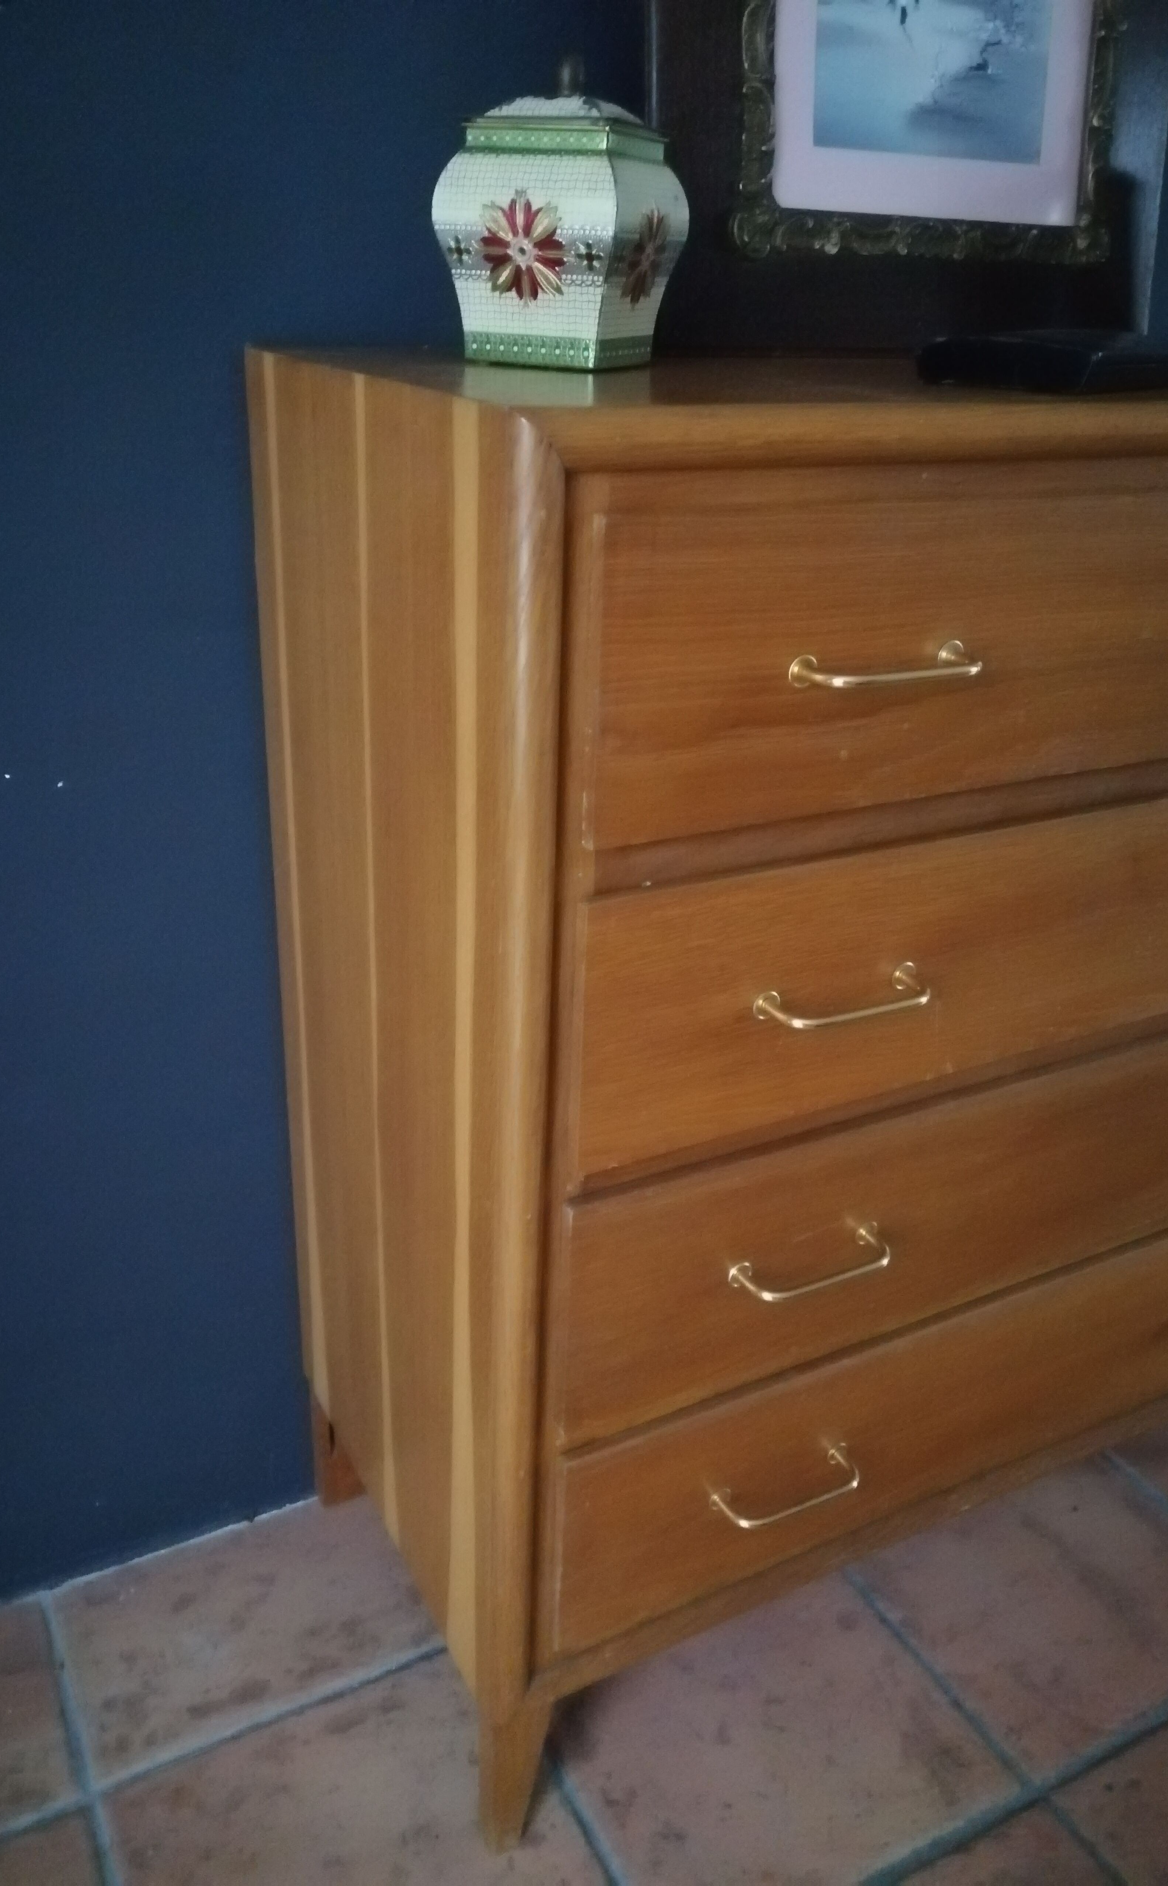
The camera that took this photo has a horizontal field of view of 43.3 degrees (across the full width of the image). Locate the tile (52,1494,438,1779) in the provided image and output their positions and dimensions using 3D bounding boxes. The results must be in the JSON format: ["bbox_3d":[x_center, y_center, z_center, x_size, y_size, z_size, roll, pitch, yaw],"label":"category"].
[{"bbox_3d":[-0.278,0.577,1.262,0.308,0.012,0.200,-11,27,-26],"label":"tile"}]

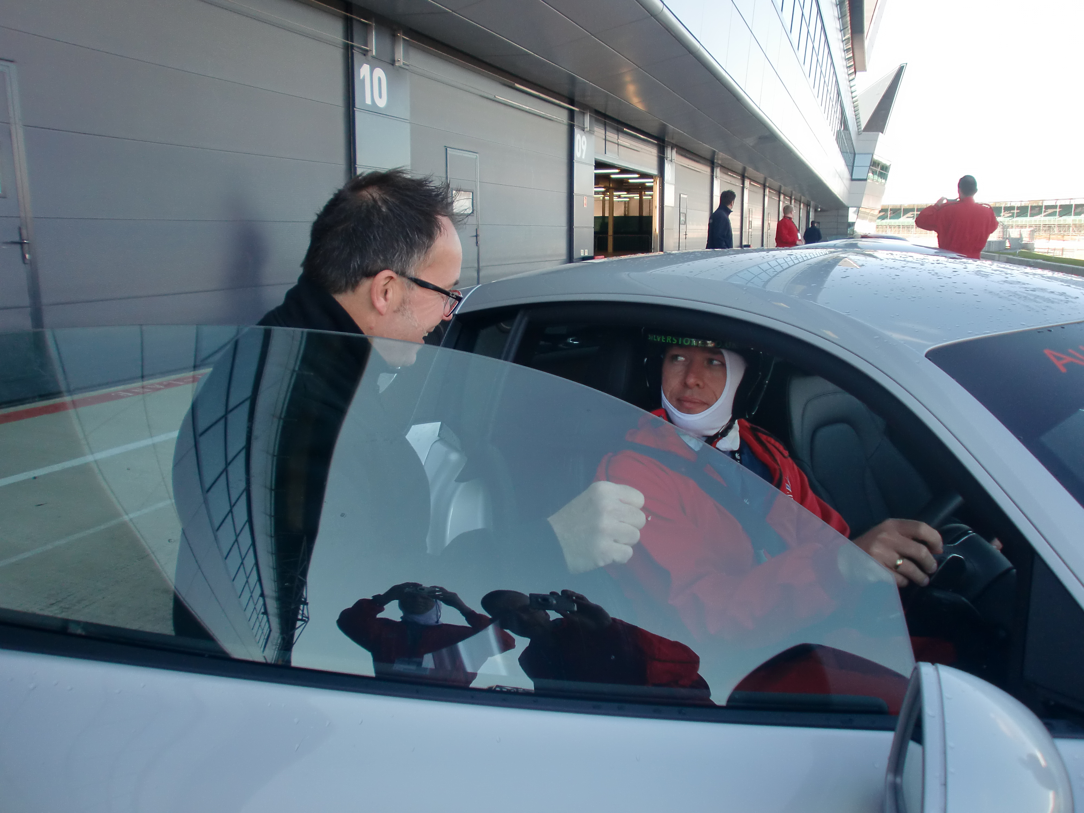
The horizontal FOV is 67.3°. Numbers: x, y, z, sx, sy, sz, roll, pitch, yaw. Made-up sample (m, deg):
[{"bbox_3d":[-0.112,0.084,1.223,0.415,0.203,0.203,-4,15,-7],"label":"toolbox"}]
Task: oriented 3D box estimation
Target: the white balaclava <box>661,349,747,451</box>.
[{"bbox_3d":[0.303,-0.046,1.500,0.185,0.270,0.220,6,13,26],"label":"white balaclava"}]

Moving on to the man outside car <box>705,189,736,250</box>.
[{"bbox_3d":[2.056,-1.601,9.451,0.320,1.770,0.500,-5,13,-21],"label":"man outside car"}]

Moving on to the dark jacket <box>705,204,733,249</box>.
[{"bbox_3d":[2.055,-1.943,9.378,0.300,0.740,0.500,-5,13,-21],"label":"dark jacket"}]

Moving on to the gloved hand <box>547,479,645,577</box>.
[{"bbox_3d":[0.062,0.143,0.950,0.125,0.105,0.080,-11,13,-21],"label":"gloved hand"}]

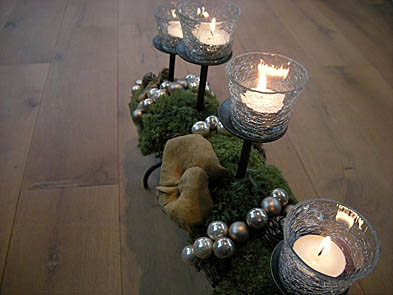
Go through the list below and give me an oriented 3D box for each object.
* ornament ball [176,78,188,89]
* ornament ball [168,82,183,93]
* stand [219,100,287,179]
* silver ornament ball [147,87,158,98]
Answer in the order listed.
[{"bbox_3d":[-0.020,-0.088,0.562,0.017,0.017,0.017,3,42,-2],"label":"ornament ball"},{"bbox_3d":[-0.028,-0.083,0.553,0.017,0.017,0.017,5,42,0],"label":"ornament ball"},{"bbox_3d":[0.050,0.002,0.383,0.064,0.084,0.064,5,42,0],"label":"stand"},{"bbox_3d":[-0.060,-0.074,0.540,0.017,0.017,0.017,3,42,-2],"label":"silver ornament ball"}]

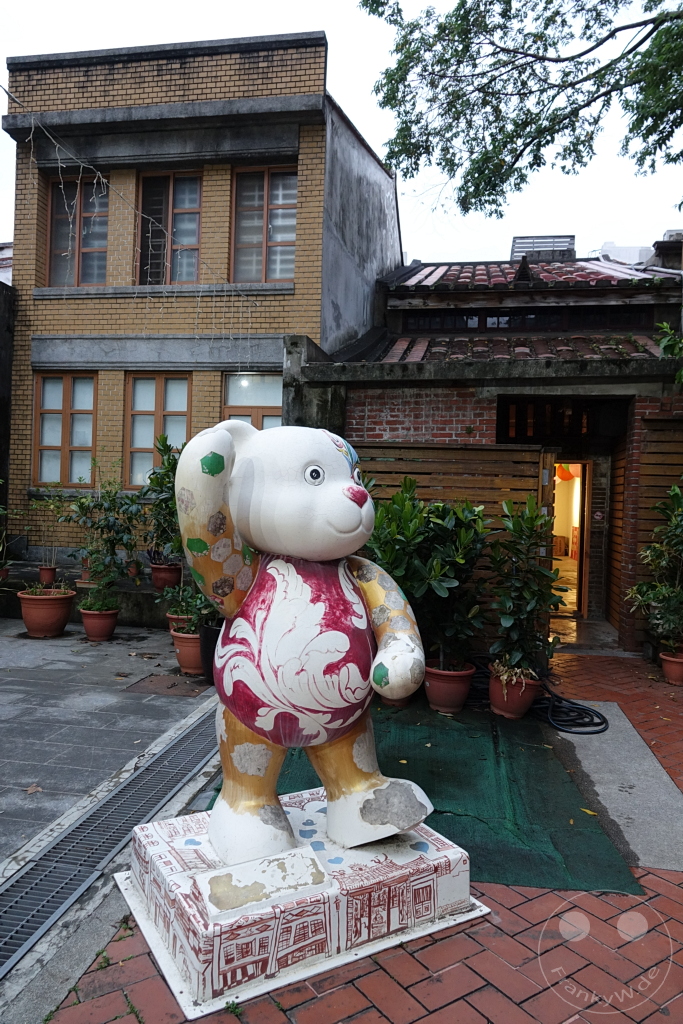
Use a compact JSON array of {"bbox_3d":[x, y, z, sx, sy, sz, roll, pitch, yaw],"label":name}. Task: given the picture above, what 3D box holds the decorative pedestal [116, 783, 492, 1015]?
[{"bbox_3d":[-0.166,1.319,2.570,1.133,0.240,0.865,2,0,-31],"label":"decorative pedestal"}]

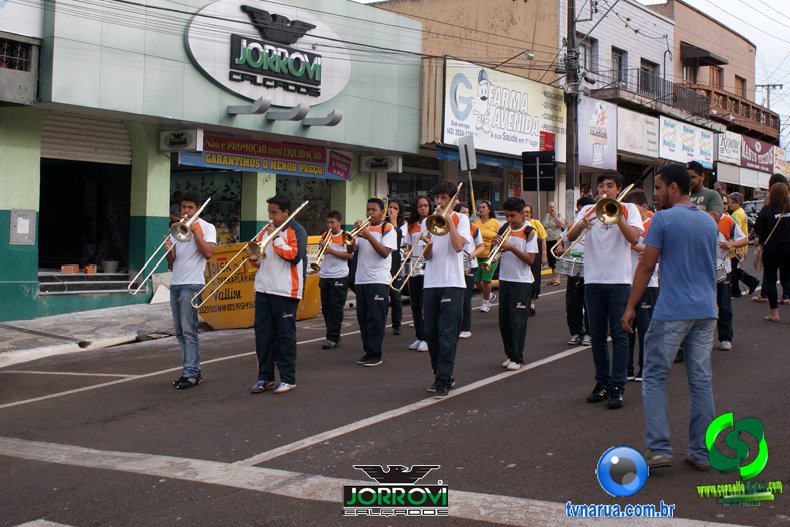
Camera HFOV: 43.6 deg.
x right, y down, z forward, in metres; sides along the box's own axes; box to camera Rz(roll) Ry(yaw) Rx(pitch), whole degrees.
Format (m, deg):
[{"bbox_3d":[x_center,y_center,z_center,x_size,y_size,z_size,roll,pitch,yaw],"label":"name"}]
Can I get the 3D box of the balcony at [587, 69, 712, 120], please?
[{"bbox_3d":[8.731,-5.361,32.571,1.050,0.993,9.436,2,2,35],"label":"balcony"}]

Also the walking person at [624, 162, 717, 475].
[{"bbox_3d":[1.584,0.302,5.680,0.520,1.743,0.360,1,2,-27],"label":"walking person"}]

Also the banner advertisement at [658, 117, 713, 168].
[{"bbox_3d":[10.133,-4.128,34.330,0.150,1.340,5.710,2,2,35],"label":"banner advertisement"}]

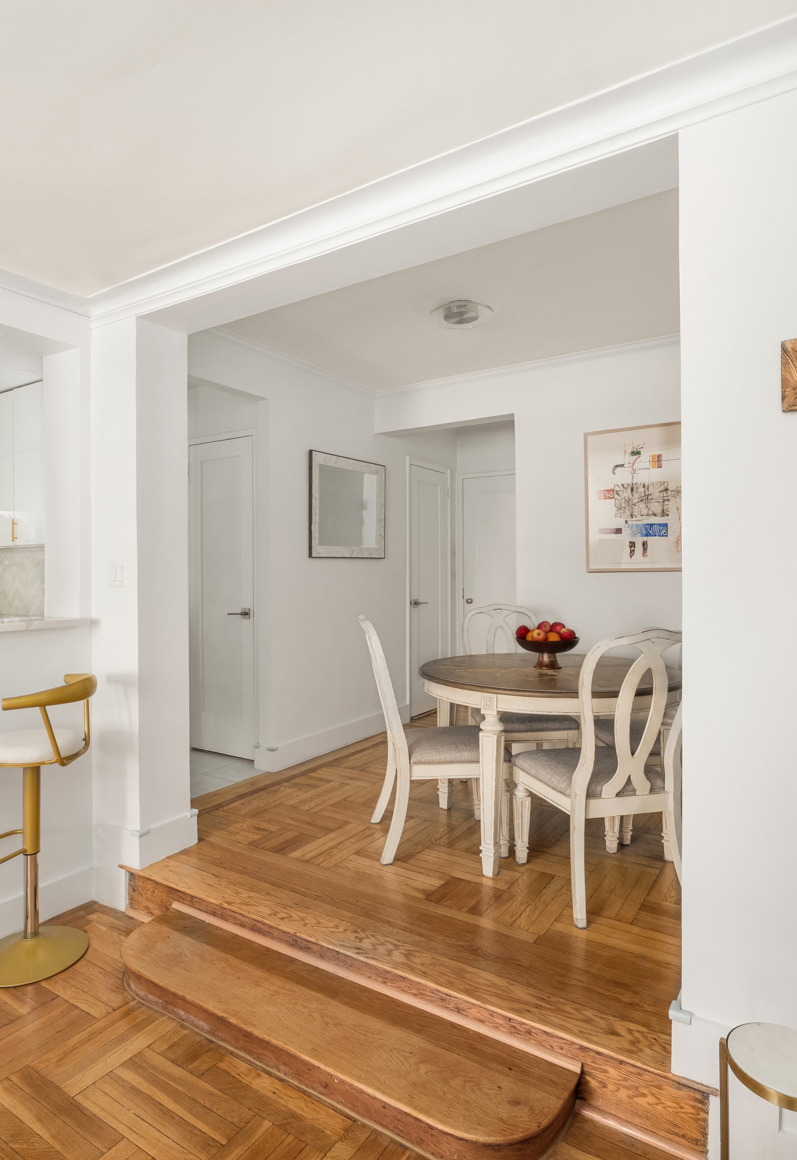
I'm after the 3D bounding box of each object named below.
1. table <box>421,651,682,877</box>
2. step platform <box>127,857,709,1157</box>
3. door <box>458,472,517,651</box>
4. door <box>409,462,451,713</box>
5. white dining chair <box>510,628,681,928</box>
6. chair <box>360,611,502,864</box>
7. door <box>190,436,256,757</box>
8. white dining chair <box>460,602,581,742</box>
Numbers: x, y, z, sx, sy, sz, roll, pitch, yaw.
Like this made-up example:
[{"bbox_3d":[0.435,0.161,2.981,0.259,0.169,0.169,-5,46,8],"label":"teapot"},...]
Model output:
[{"bbox_3d":[0.678,0.792,3.135,1.190,0.760,1.360,0,0,-8],"label":"table"},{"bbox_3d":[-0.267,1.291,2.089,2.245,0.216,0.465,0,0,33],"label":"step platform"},{"bbox_3d":[0.925,0.119,5.904,0.760,2.050,0.050,0,0,33],"label":"door"},{"bbox_3d":[0.244,0.090,5.756,0.050,2.060,0.590,0,0,33],"label":"door"},{"bbox_3d":[0.784,0.682,2.608,0.510,1.030,0.650,0,0,-11],"label":"white dining chair"},{"bbox_3d":[0.145,0.665,3.063,0.630,1.015,0.490,0,0,-7],"label":"chair"},{"bbox_3d":[-1.206,0.124,4.647,0.620,2.145,0.045,0,0,33],"label":"door"},{"bbox_3d":[0.652,0.675,3.796,0.500,1.030,0.640,0,0,-12],"label":"white dining chair"}]

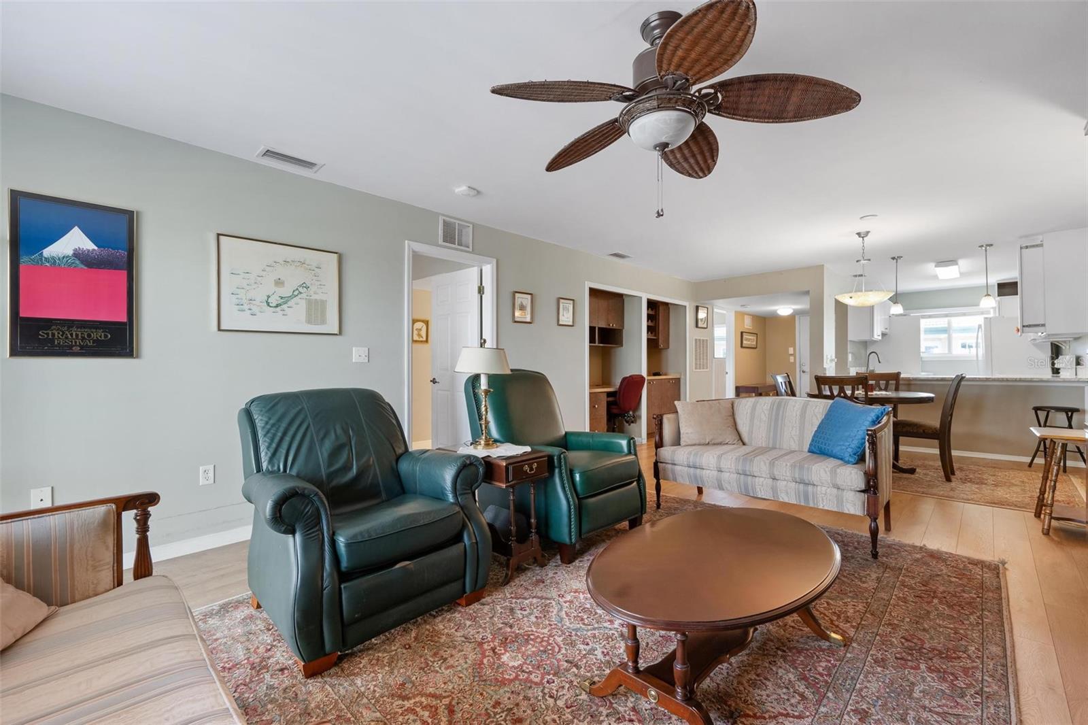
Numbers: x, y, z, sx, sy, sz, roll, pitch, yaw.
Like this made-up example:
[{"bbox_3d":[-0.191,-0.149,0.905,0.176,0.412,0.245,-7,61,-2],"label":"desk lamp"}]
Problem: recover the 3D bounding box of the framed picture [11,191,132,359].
[{"bbox_3d":[-2.426,-0.432,2.357,0.030,0.815,0.458,0,0,44],"label":"framed picture"}]

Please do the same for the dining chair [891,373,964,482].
[{"bbox_3d":[3.777,0.612,4.506,0.450,1.000,0.580,0,0,-42],"label":"dining chair"}]

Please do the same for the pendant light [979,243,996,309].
[{"bbox_3d":[5.041,-0.963,5.165,0.135,0.725,0.135,0,0,44],"label":"pendant light"}]

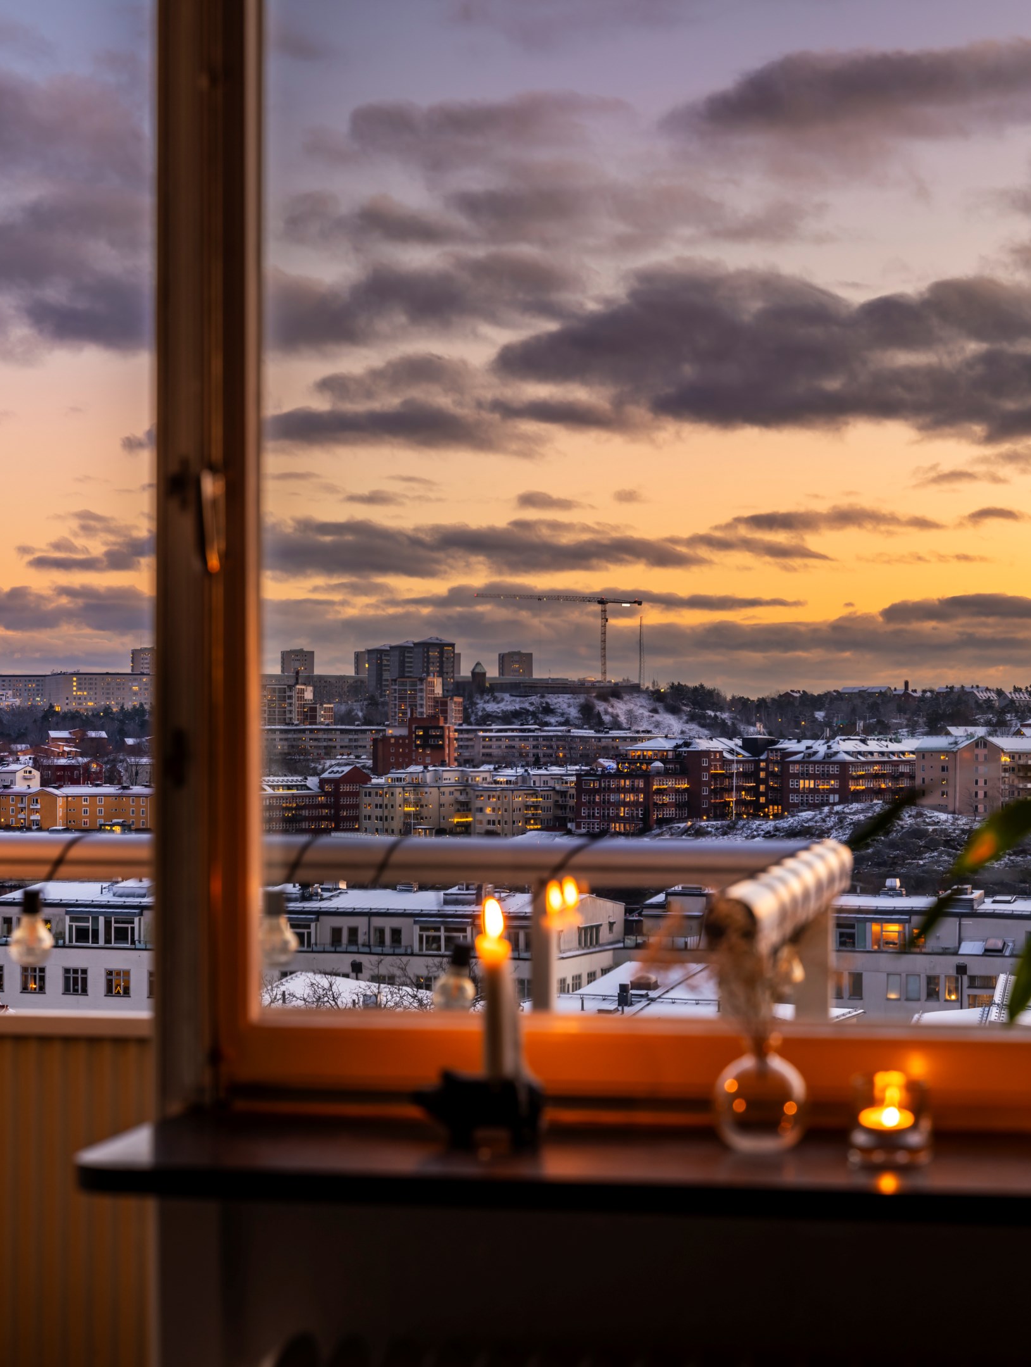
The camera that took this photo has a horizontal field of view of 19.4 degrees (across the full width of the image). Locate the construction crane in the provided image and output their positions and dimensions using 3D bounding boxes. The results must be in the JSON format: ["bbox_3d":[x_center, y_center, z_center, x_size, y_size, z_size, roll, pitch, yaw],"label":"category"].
[{"bbox_3d":[19.943,-19.936,1391.000,86.000,46.000,3.000,0,0,-23],"label":"construction crane"}]

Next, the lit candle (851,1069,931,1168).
[{"bbox_3d":[0.287,0.333,2.310,0.058,0.073,0.058,0,0,10],"label":"lit candle"}]

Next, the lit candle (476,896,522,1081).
[{"bbox_3d":[-0.014,0.241,2.380,0.023,0.143,0.023,-2,0,10],"label":"lit candle"}]

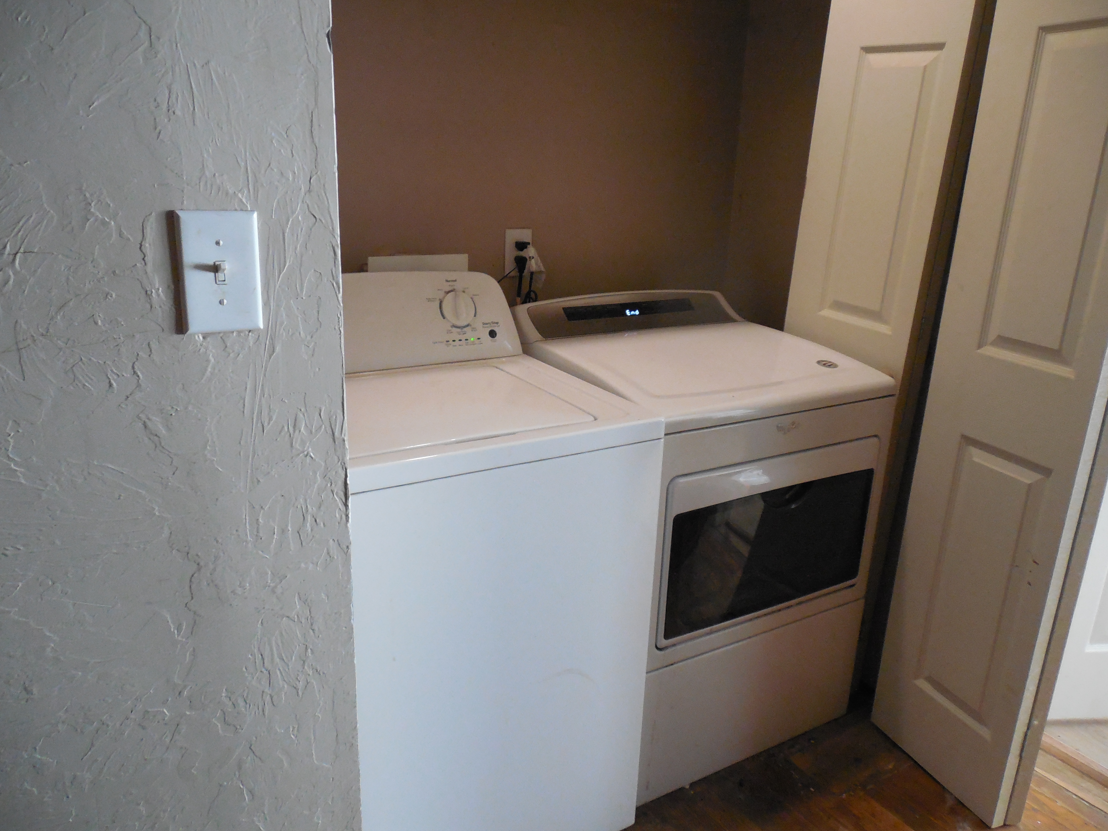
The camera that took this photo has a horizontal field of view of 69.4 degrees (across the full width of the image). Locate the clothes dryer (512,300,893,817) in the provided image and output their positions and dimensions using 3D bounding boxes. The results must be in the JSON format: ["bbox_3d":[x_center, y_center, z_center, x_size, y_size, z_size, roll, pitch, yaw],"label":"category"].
[{"bbox_3d":[0.315,0.251,2.038,0.689,1.037,0.696,-8,20,-29],"label":"clothes dryer"}]

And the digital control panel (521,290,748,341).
[{"bbox_3d":[0.210,-0.270,2.094,0.679,0.083,0.146,-8,20,-29],"label":"digital control panel"}]

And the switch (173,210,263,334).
[{"bbox_3d":[-0.342,-0.146,0.825,0.079,0.123,0.020,-8,20,-29],"label":"switch"}]

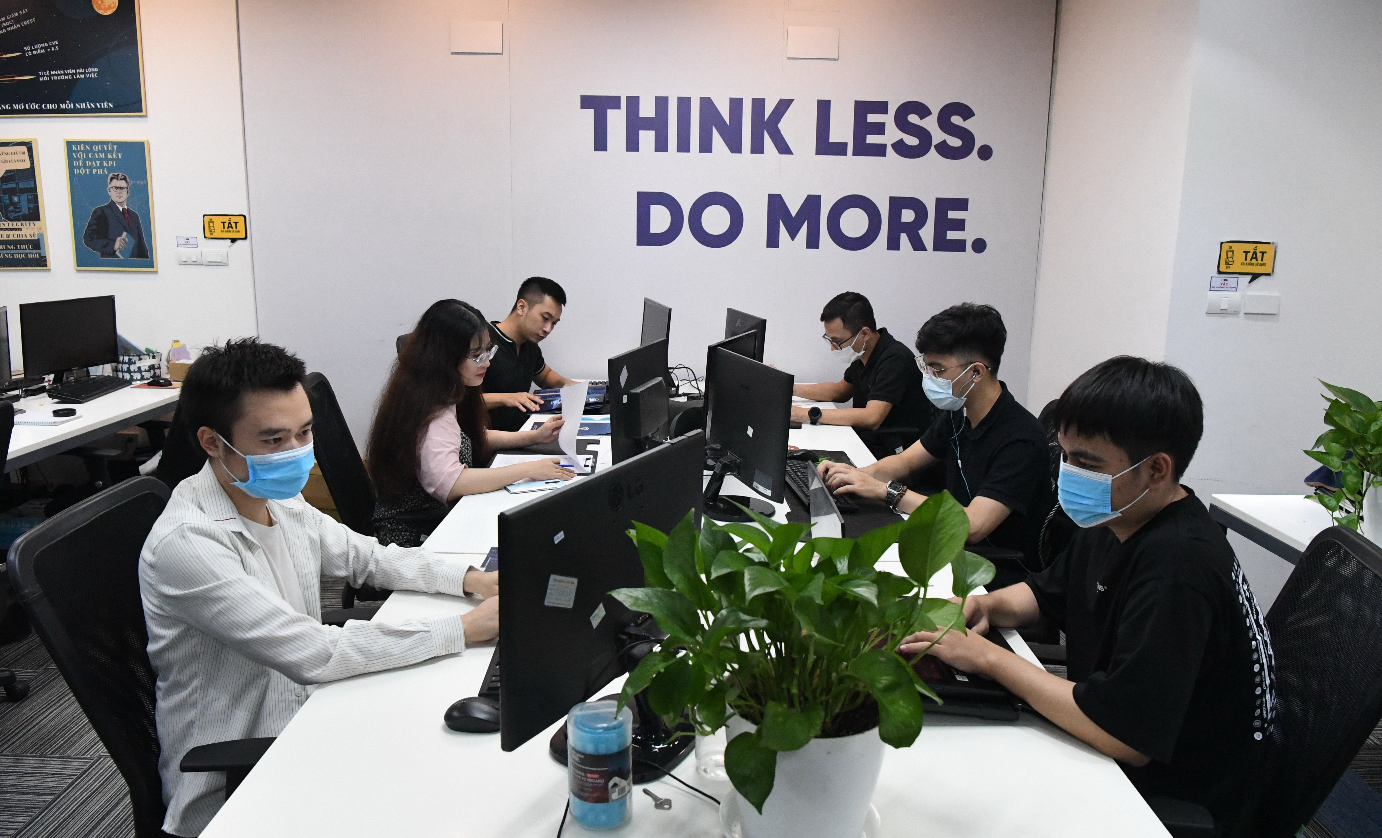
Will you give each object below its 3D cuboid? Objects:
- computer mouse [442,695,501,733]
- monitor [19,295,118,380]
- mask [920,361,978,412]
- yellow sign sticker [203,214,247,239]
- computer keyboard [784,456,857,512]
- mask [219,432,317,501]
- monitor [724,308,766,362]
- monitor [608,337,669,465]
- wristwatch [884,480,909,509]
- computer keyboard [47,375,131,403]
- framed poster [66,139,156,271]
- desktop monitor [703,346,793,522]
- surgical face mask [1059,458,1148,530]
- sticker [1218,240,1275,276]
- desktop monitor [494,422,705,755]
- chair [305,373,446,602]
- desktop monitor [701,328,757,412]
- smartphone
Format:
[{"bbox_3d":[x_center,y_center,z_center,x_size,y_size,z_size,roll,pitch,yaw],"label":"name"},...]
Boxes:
[{"bbox_3d":[-0.335,0.448,1.423,0.106,0.038,0.063,0,12,-5],"label":"computer mouse"},{"bbox_3d":[-2.731,-0.325,4.030,0.200,0.395,0.510,3,12,8],"label":"monitor"},{"bbox_3d":[0.623,-0.078,2.220,0.115,0.105,0.140,-13,13,-6],"label":"mask"},{"bbox_3d":[-2.130,-0.877,4.213,0.200,0.113,0.008,1,12,0],"label":"yellow sign sticker"},{"bbox_3d":[0.352,0.182,2.655,0.140,0.035,0.430,-1,13,-8],"label":"computer keyboard"},{"bbox_3d":[-0.673,0.083,1.482,0.100,0.100,0.140,19,18,20],"label":"mask"},{"bbox_3d":[0.207,-0.233,3.836,0.200,0.405,0.515,-2,12,-14],"label":"monitor"},{"bbox_3d":[-0.134,-0.012,2.749,0.200,0.405,0.515,4,12,16],"label":"monitor"},{"bbox_3d":[0.539,0.202,2.425,0.042,0.055,0.065,27,23,23],"label":"wristwatch"},{"bbox_3d":[-2.528,-0.123,3.873,0.160,0.035,0.450,-1,13,-7],"label":"computer keyboard"},{"bbox_3d":[-2.801,-1.022,4.446,0.403,0.623,0.025,1,12,0],"label":"framed poster"},{"bbox_3d":[0.124,0.048,2.483,0.200,0.405,0.515,-3,13,-20],"label":"desktop monitor"},{"bbox_3d":[0.614,0.109,1.370,0.115,0.105,0.140,-14,12,1],"label":"surgical face mask"},{"bbox_3d":[1.917,-0.552,3.179,0.200,0.113,0.008,1,12,0],"label":"sticker"},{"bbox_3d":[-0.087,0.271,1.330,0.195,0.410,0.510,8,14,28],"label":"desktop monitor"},{"bbox_3d":[-0.889,0.387,2.744,0.620,1.030,0.630,1,12,-1],"label":"chair"},{"bbox_3d":[0.097,-0.062,2.977,0.180,0.370,0.455,6,13,23],"label":"desktop monitor"},{"bbox_3d":[-0.429,0.197,2.588,0.160,0.009,0.075,-4,13,-21],"label":"smartphone"}]

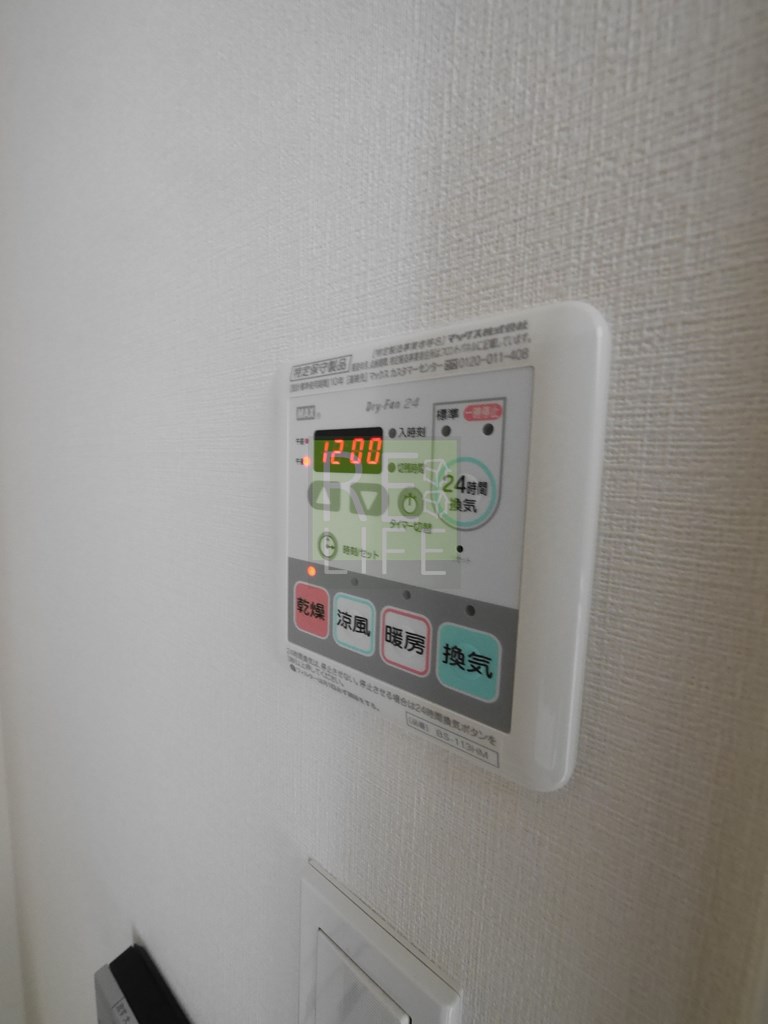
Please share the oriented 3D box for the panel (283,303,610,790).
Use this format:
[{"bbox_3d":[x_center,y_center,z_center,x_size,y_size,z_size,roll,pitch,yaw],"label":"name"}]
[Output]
[{"bbox_3d":[0.002,0.008,0.130,0.116,0.120,0.009,6,7,37],"label":"panel"}]

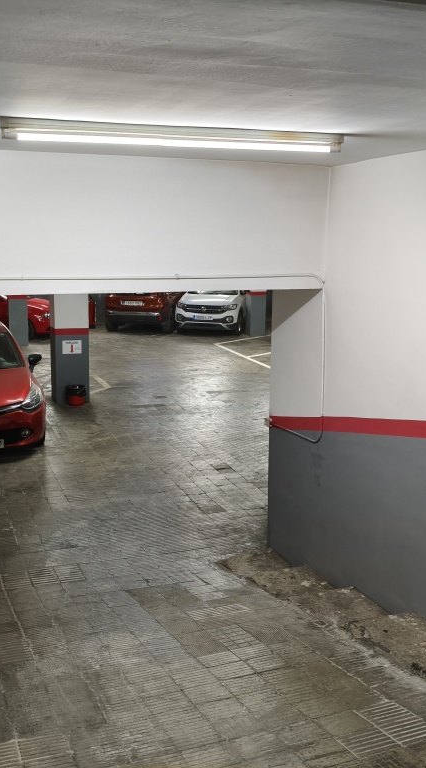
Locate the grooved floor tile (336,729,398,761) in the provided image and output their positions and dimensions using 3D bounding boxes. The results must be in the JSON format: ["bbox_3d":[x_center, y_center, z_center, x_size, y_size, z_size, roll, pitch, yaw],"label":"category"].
[{"bbox_3d":[0.618,1.444,3.081,0.200,0.020,0.200,-4,0,-20],"label":"grooved floor tile"}]

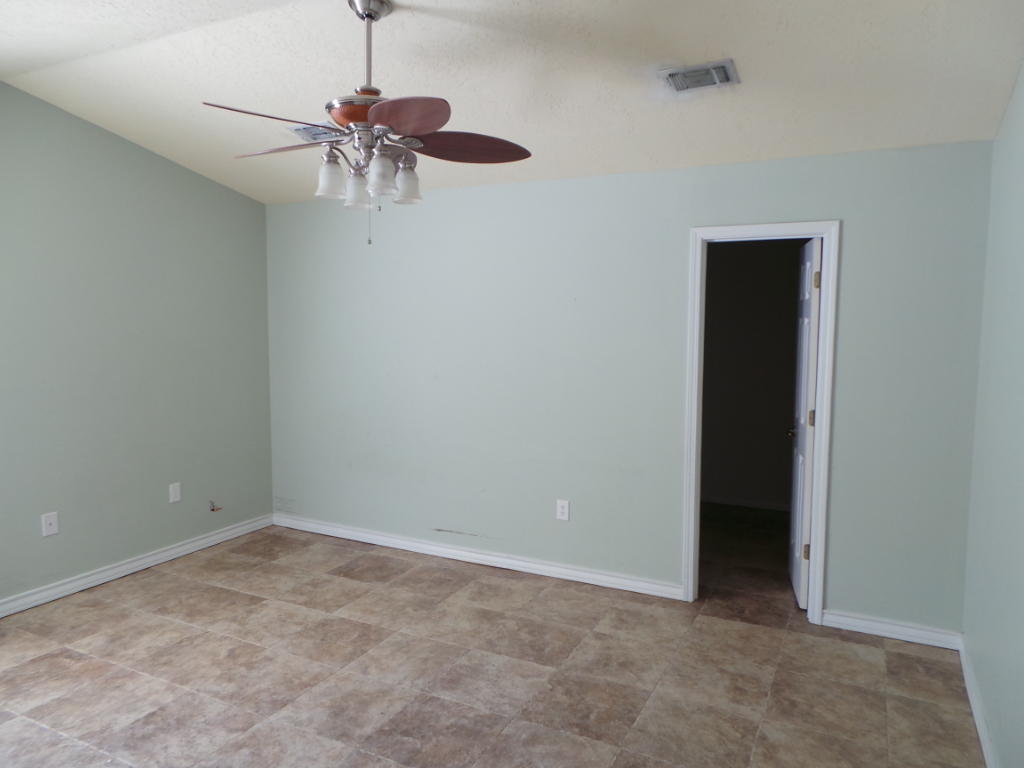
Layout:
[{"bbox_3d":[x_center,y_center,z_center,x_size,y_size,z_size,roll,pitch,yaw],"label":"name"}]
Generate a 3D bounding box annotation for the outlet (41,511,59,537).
[{"bbox_3d":[-2.573,0.781,3.789,0.012,0.121,0.076,3,6,26],"label":"outlet"}]

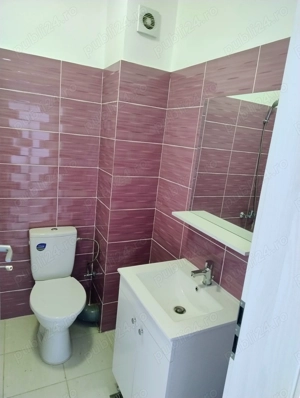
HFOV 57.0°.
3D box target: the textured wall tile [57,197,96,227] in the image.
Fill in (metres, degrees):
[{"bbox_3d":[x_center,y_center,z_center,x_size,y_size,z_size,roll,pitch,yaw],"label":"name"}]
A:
[{"bbox_3d":[-0.598,0.116,2.271,0.312,0.250,0.010,-1,15,-28],"label":"textured wall tile"}]

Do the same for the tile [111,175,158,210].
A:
[{"bbox_3d":[-0.107,-0.038,2.042,0.376,0.250,0.010,-1,15,-28],"label":"tile"}]

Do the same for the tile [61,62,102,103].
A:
[{"bbox_3d":[-0.496,-0.854,2.048,0.312,0.250,0.010,-1,15,-28],"label":"tile"}]

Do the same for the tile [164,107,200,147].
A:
[{"bbox_3d":[0.206,-0.477,1.851,0.010,0.250,0.389,-1,15,-28],"label":"tile"}]

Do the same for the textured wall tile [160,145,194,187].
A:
[{"bbox_3d":[0.181,-0.237,1.915,0.010,0.250,0.386,-1,15,-28],"label":"textured wall tile"}]

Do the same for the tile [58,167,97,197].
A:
[{"bbox_3d":[-0.577,-0.128,2.224,0.306,0.250,0.010,-1,14,-27],"label":"tile"}]

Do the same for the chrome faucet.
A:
[{"bbox_3d":[0.289,0.406,1.498,0.140,0.137,0.048,-1,15,-28],"label":"chrome faucet"}]

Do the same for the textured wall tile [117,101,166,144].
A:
[{"bbox_3d":[-0.057,-0.528,1.943,0.372,0.250,0.010,-1,14,-27],"label":"textured wall tile"}]

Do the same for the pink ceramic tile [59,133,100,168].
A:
[{"bbox_3d":[-0.547,-0.369,2.159,0.312,0.250,0.010,-1,15,-28],"label":"pink ceramic tile"}]

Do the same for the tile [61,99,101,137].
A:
[{"bbox_3d":[-0.525,-0.616,2.112,0.306,0.250,0.010,-1,14,-27],"label":"tile"}]

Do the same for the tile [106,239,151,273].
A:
[{"bbox_3d":[-0.160,0.448,2.167,0.372,0.250,0.010,-1,14,-27],"label":"tile"}]

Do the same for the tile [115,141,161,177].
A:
[{"bbox_3d":[-0.083,-0.284,1.999,0.372,0.250,0.010,-1,14,-27],"label":"tile"}]

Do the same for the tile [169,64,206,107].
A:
[{"bbox_3d":[0.232,-0.725,1.803,0.010,0.250,0.386,-1,15,-28],"label":"tile"}]

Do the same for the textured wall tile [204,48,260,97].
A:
[{"bbox_3d":[0.412,-0.628,1.465,0.010,0.250,0.398,-1,15,-28],"label":"textured wall tile"}]

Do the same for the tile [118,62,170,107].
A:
[{"bbox_3d":[-0.031,-0.765,1.875,0.376,0.250,0.010,-1,15,-28],"label":"tile"}]

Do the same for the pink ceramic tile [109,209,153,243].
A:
[{"bbox_3d":[-0.133,0.204,2.098,0.376,0.250,0.010,-1,15,-28],"label":"pink ceramic tile"}]

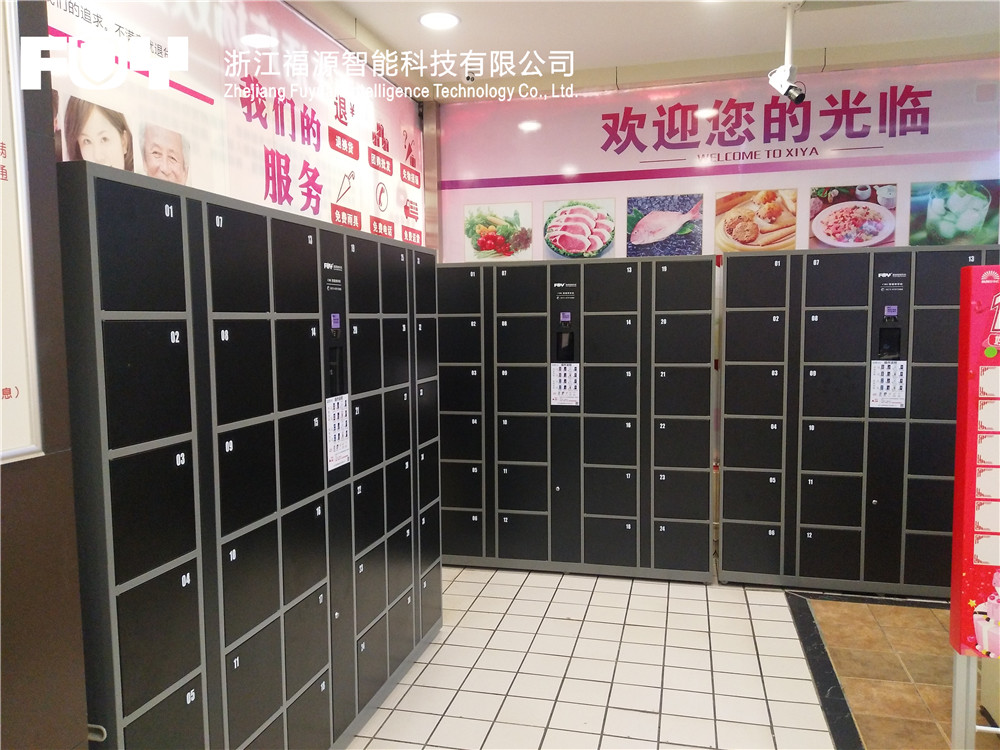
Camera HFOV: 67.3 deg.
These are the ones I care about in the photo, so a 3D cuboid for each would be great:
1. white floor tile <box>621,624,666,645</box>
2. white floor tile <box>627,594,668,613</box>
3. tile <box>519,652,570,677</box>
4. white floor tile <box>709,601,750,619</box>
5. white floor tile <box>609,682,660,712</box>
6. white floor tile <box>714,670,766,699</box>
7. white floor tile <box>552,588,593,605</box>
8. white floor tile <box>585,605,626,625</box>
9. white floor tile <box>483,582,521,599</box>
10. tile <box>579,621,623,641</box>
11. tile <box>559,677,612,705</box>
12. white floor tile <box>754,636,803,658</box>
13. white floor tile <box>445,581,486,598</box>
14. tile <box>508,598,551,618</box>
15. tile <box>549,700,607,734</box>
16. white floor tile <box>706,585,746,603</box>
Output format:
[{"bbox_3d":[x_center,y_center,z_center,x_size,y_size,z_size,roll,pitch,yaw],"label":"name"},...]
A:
[{"bbox_3d":[0.680,1.232,3.550,0.197,0.010,0.197,0,5,14],"label":"white floor tile"},{"bbox_3d":[0.791,1.217,3.982,0.196,0.010,0.196,1,5,14],"label":"white floor tile"},{"bbox_3d":[0.198,1.268,3.280,0.195,0.010,0.195,0,5,14],"label":"tile"},{"bbox_3d":[1.168,1.206,3.841,0.197,0.010,0.197,1,5,14],"label":"white floor tile"},{"bbox_3d":[0.535,1.280,2.970,0.197,0.010,0.197,0,5,14],"label":"white floor tile"},{"bbox_3d":[0.979,1.276,3.085,0.197,0.010,0.197,1,5,14],"label":"white floor tile"},{"bbox_3d":[0.399,1.214,4.080,0.196,0.010,0.196,1,5,14],"label":"white floor tile"},{"bbox_3d":[0.535,1.215,3.792,0.197,0.010,0.197,0,5,14],"label":"white floor tile"},{"bbox_3d":[0.005,1.195,4.134,0.197,0.010,0.197,1,5,14],"label":"white floor tile"},{"bbox_3d":[0.486,1.231,3.598,0.197,0.010,0.197,0,5,14],"label":"tile"},{"bbox_3d":[0.345,1.286,3.038,0.197,0.010,0.197,1,5,14],"label":"tile"},{"bbox_3d":[1.264,1.238,3.408,0.196,0.010,0.196,1,5,14],"label":"white floor tile"},{"bbox_3d":[-0.193,1.193,4.179,0.197,0.010,0.197,0,5,14],"label":"white floor tile"},{"bbox_3d":[0.147,1.212,3.889,0.197,0.010,0.197,0,5,14],"label":"tile"},{"bbox_3d":[0.296,1.303,2.847,0.195,0.010,0.195,0,5,14],"label":"tile"},{"bbox_3d":[1.217,1.190,4.034,0.197,0.010,0.197,1,5,14],"label":"white floor tile"}]

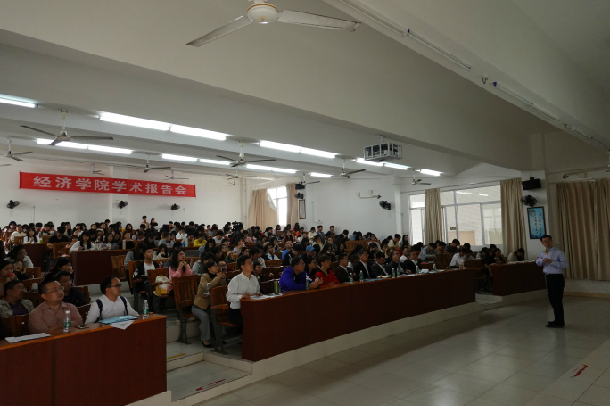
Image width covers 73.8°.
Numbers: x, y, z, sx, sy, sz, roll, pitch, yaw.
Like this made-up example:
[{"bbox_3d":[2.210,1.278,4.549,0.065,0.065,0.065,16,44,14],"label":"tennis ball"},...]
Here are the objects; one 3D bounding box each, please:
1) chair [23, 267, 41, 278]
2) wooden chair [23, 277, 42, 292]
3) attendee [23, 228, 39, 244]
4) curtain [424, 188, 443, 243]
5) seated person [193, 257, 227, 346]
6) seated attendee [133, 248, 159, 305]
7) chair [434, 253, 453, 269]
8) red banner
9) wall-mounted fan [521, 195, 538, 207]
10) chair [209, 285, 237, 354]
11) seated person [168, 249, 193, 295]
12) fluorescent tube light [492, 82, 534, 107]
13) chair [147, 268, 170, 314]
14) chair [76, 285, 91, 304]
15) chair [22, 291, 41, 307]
[{"bbox_3d":[-4.183,1.451,6.156,0.530,0.870,0.520,-5,-6,37],"label":"chair"},{"bbox_3d":[-3.539,1.487,5.675,0.630,0.880,0.550,-6,-7,35],"label":"wooden chair"},{"bbox_3d":[-7.306,1.292,10.896,0.680,1.200,0.500,-6,-7,43],"label":"attendee"},{"bbox_3d":[4.754,0.823,14.924,0.150,2.650,0.680,3,-7,-42],"label":"curtain"},{"bbox_3d":[-1.444,1.526,6.272,0.680,1.220,0.500,-6,-7,34],"label":"seated person"},{"bbox_3d":[-2.996,1.507,7.849,0.700,1.250,0.520,-7,-8,40],"label":"seated attendee"},{"bbox_3d":[4.113,1.979,11.496,0.550,0.980,0.630,2,-7,-32],"label":"chair"},{"bbox_3d":[-8.460,-0.740,18.615,7.570,0.640,0.030,3,-8,-43],"label":"red banner"},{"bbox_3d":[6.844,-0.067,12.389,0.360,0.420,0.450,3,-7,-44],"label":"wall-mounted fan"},{"bbox_3d":[-0.955,1.629,5.780,0.630,0.880,0.550,-7,-8,42],"label":"chair"},{"bbox_3d":[-2.213,1.446,7.360,0.750,1.220,0.480,-6,-7,36],"label":"seated person"},{"bbox_3d":[2.550,-1.305,4.943,1.220,0.070,0.060,3,-5,-44],"label":"fluorescent tube light"},{"bbox_3d":[-2.332,1.594,7.186,0.600,0.920,0.540,-7,-8,41],"label":"chair"},{"bbox_3d":[-2.835,1.580,5.015,0.600,0.980,0.530,-6,-7,36],"label":"chair"},{"bbox_3d":[-3.181,1.496,4.593,0.530,0.870,0.520,-5,-6,37],"label":"chair"}]

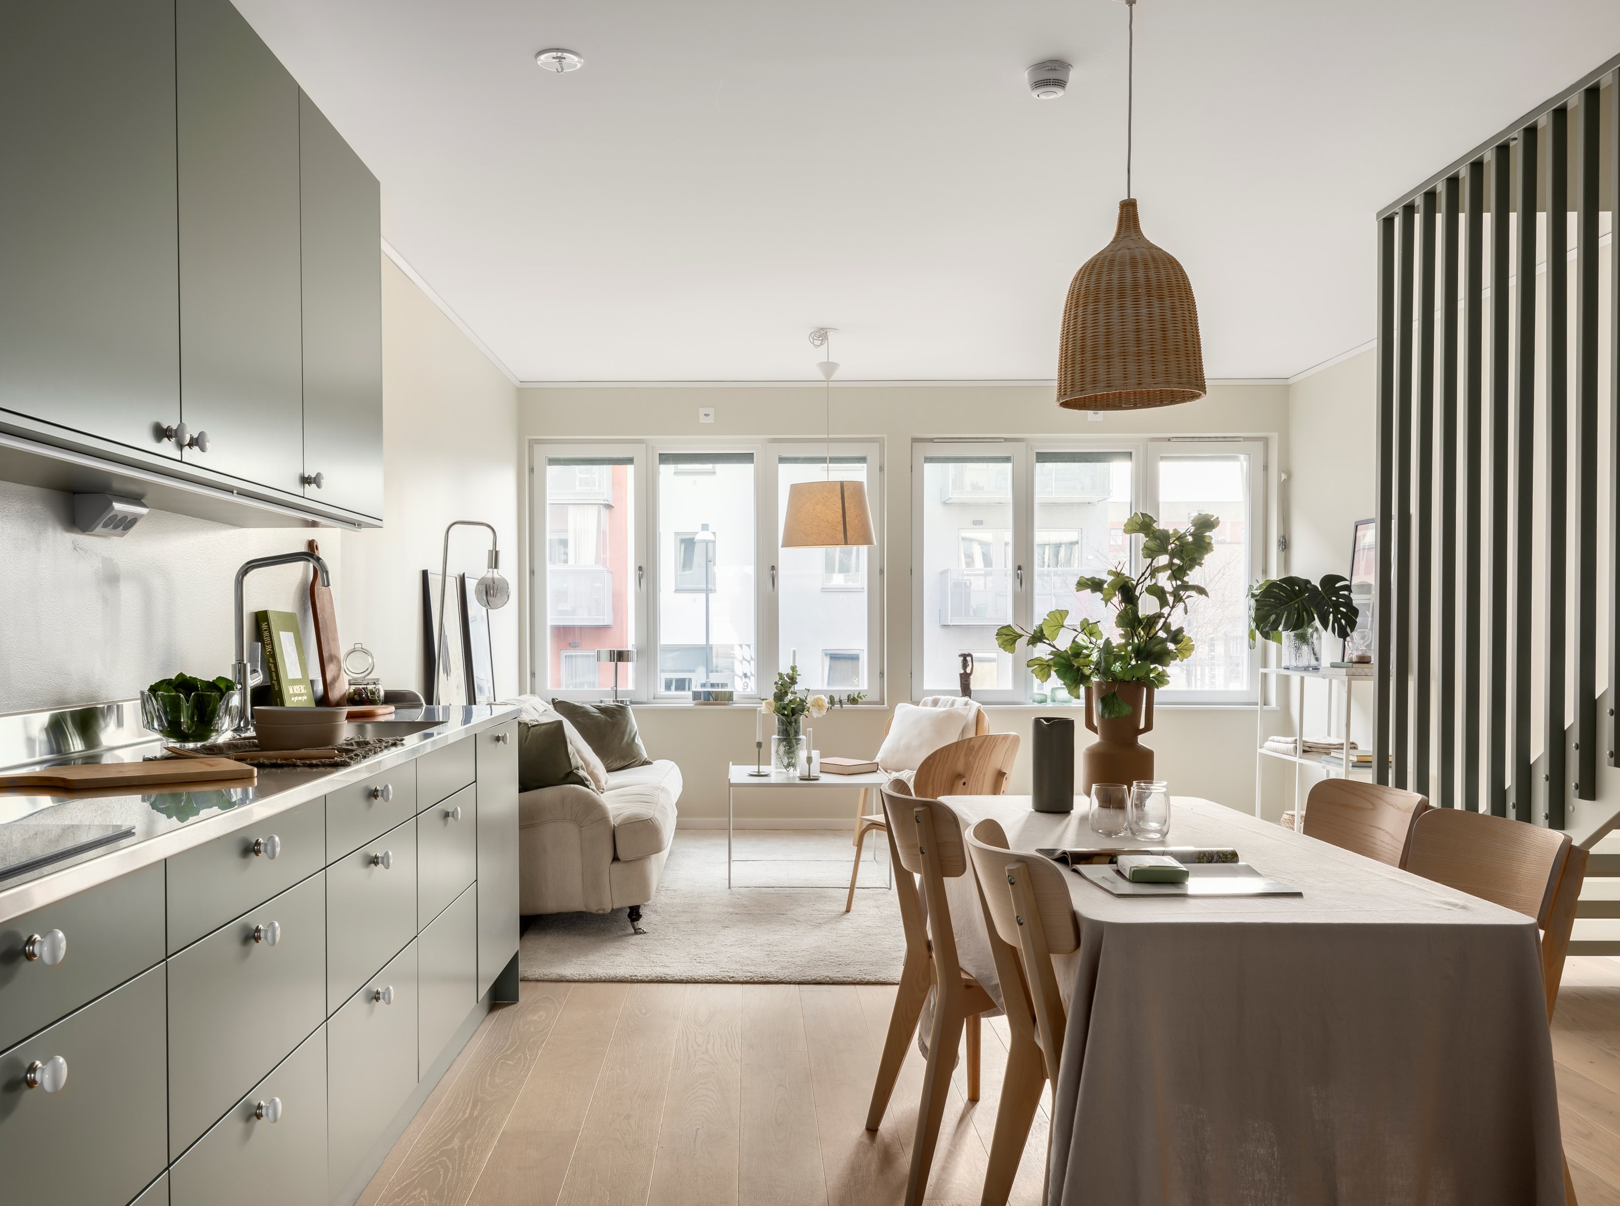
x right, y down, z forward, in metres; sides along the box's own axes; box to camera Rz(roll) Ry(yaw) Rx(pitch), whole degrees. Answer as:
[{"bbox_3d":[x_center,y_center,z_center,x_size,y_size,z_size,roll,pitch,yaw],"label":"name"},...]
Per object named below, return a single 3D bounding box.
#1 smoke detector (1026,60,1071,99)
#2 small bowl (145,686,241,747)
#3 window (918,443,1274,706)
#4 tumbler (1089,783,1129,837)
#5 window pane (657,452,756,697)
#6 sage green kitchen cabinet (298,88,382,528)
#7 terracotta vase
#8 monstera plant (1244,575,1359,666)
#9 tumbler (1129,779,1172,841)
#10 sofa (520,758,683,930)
[{"bbox_3d":[0.588,-1.278,3.079,0.112,0.057,0.112,0,-1,-3],"label":"smoke detector"},{"bbox_3d":[-1.327,0.248,2.700,0.197,0.120,0.197,0,-1,0],"label":"small bowl"},{"bbox_3d":[1.594,-0.173,7.170,2.000,1.510,0.120,0,-1,-1],"label":"window"},{"bbox_3d":[0.618,0.429,2.598,0.082,0.101,0.082,0,-1,-3],"label":"tumbler"},{"bbox_3d":[-0.593,-0.161,7.170,0.570,1.400,0.080,0,-1,-1],"label":"window pane"},{"bbox_3d":[-1.295,-0.676,3.029,0.350,0.885,0.585,0,-1,-3],"label":"sage green kitchen cabinet"},{"bbox_3d":[0.733,0.335,2.994,0.172,0.297,0.165,0,-1,-3],"label":"terracotta vase"},{"bbox_3d":[2.537,0.091,6.466,0.520,0.460,0.400,0,-1,-3],"label":"monstera plant"},{"bbox_3d":[0.674,0.413,2.490,0.084,0.110,0.084,0,-1,0],"label":"tumbler"},{"bbox_3d":[-1.070,0.854,5.660,0.940,0.820,2.100,0,-1,-3],"label":"sofa"}]

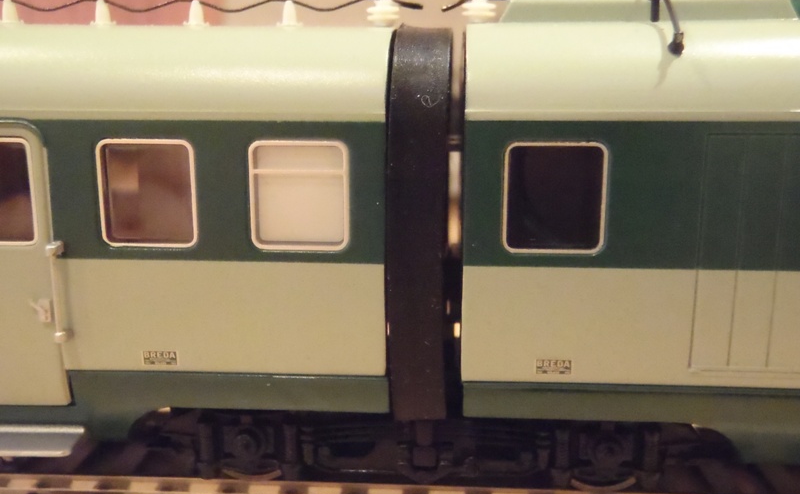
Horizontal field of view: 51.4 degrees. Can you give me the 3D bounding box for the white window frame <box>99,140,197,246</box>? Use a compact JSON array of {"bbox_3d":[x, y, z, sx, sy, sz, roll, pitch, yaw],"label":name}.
[{"bbox_3d":[-0.023,-0.005,0.076,0.009,0.010,0.001,1,10,3],"label":"white window frame"}]

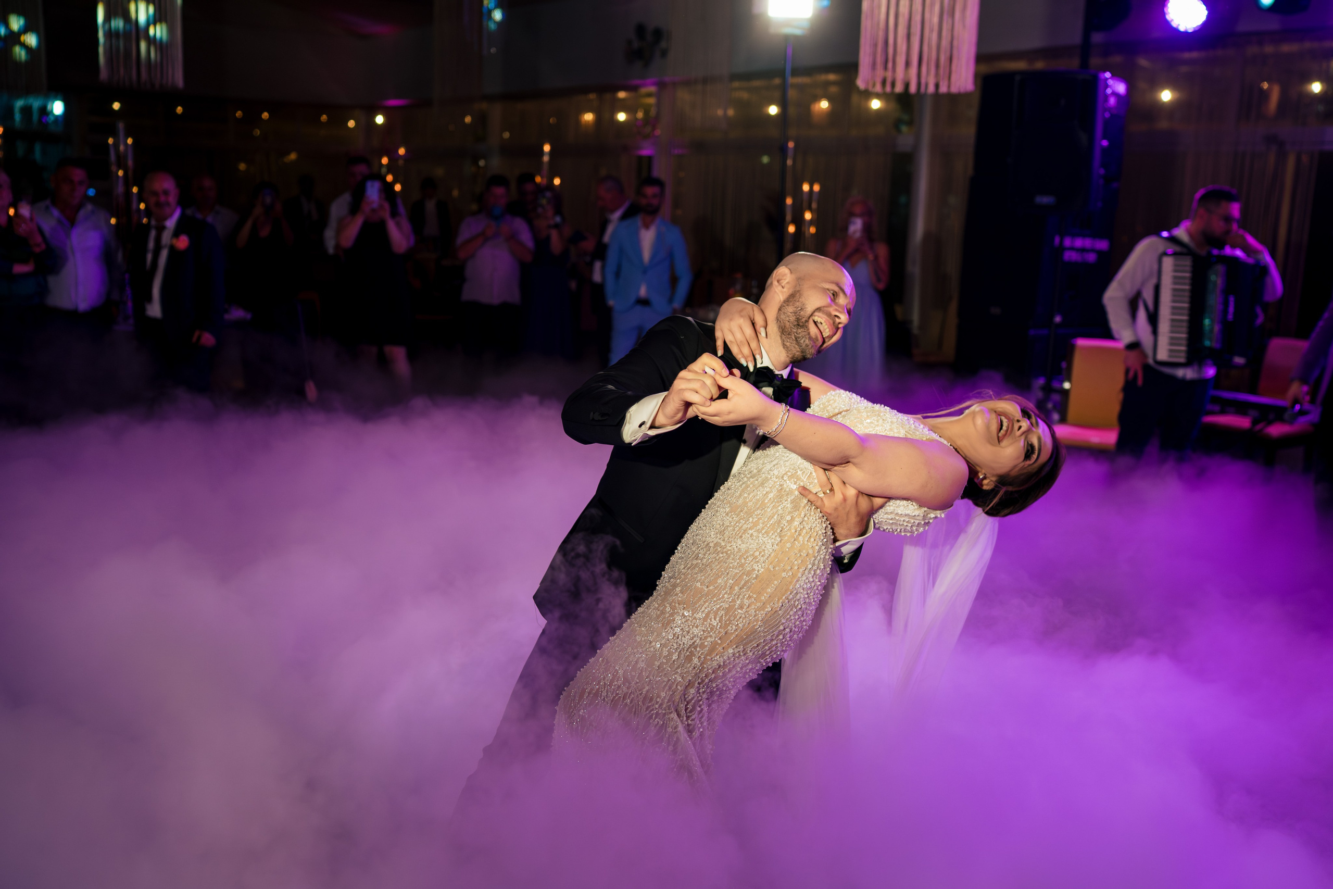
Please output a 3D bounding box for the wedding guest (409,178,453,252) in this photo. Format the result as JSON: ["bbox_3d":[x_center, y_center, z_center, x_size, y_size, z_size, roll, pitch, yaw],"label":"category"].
[{"bbox_3d":[-2.691,-2.138,14.765,0.500,1.770,0.320,1,11,-8],"label":"wedding guest"}]

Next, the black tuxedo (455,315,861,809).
[{"bbox_3d":[-0.024,0.335,3.080,0.740,1.420,0.560,14,13,-42],"label":"black tuxedo"}]

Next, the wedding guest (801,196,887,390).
[{"bbox_3d":[1.181,-0.813,8.759,0.550,1.700,0.480,4,11,7],"label":"wedding guest"}]

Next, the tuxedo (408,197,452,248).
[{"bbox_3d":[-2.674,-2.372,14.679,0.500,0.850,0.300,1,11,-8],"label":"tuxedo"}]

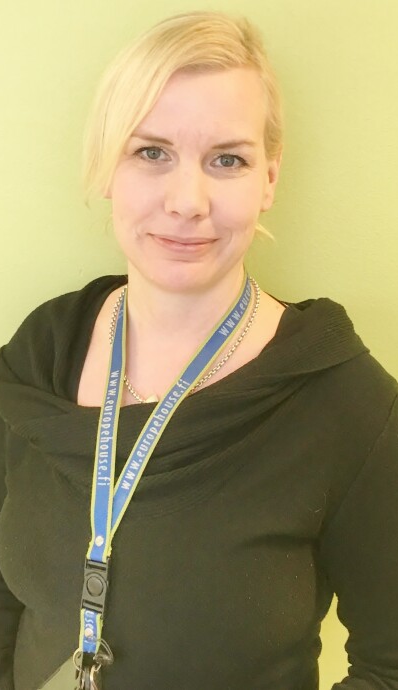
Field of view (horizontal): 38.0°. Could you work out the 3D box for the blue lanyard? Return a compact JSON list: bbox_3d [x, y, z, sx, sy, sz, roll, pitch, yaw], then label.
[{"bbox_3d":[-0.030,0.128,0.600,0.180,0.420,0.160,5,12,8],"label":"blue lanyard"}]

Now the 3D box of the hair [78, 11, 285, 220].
[{"bbox_3d":[-0.012,-0.226,0.590,0.187,0.220,0.205,5,17,0],"label":"hair"}]

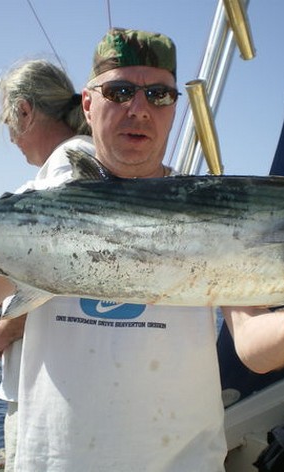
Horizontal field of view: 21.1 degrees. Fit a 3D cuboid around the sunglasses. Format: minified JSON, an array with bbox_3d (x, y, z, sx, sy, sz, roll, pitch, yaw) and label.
[{"bbox_3d":[-0.015,-0.252,1.376,0.145,0.043,0.145,5,7,-12],"label":"sunglasses"}]

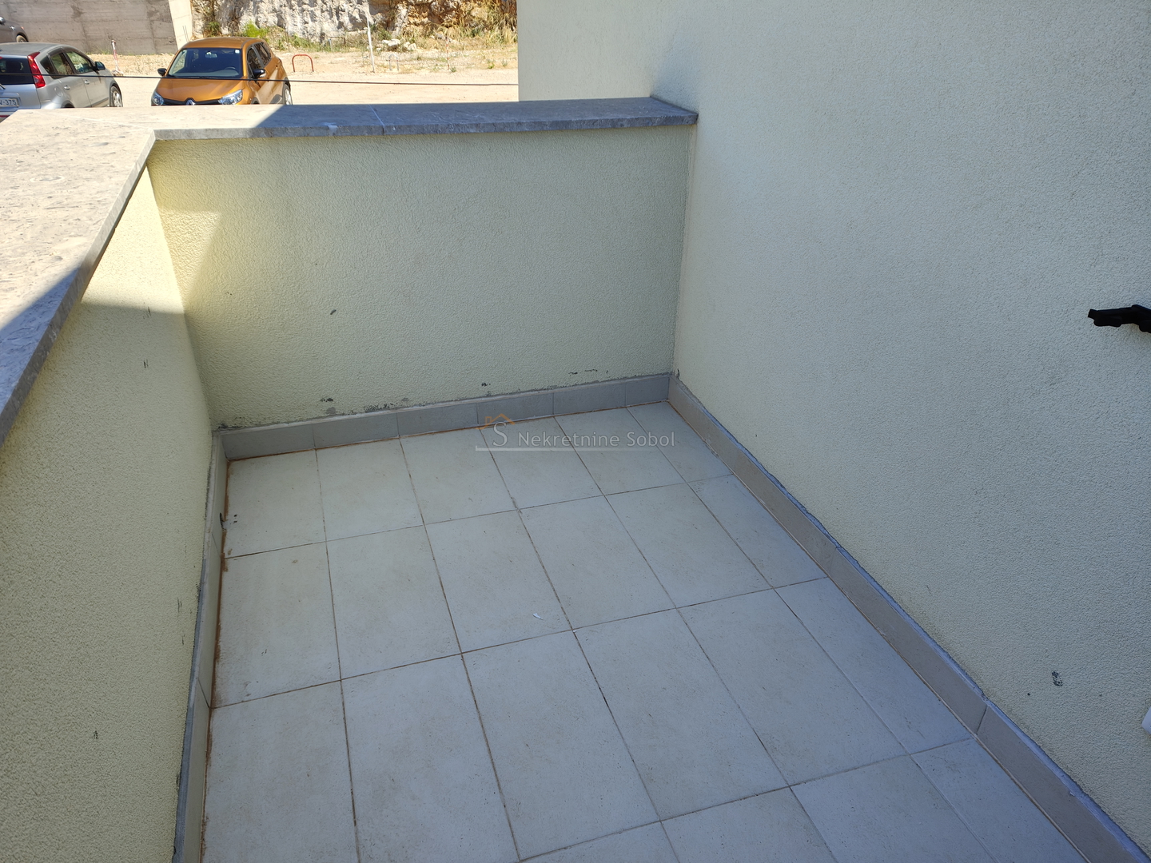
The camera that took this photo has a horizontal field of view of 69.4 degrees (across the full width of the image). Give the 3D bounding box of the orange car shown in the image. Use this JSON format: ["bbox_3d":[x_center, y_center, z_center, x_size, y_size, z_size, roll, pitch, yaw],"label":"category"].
[{"bbox_3d":[-6.955,-6.864,16.467,1.790,1.560,4.120,-1,30,-5],"label":"orange car"}]

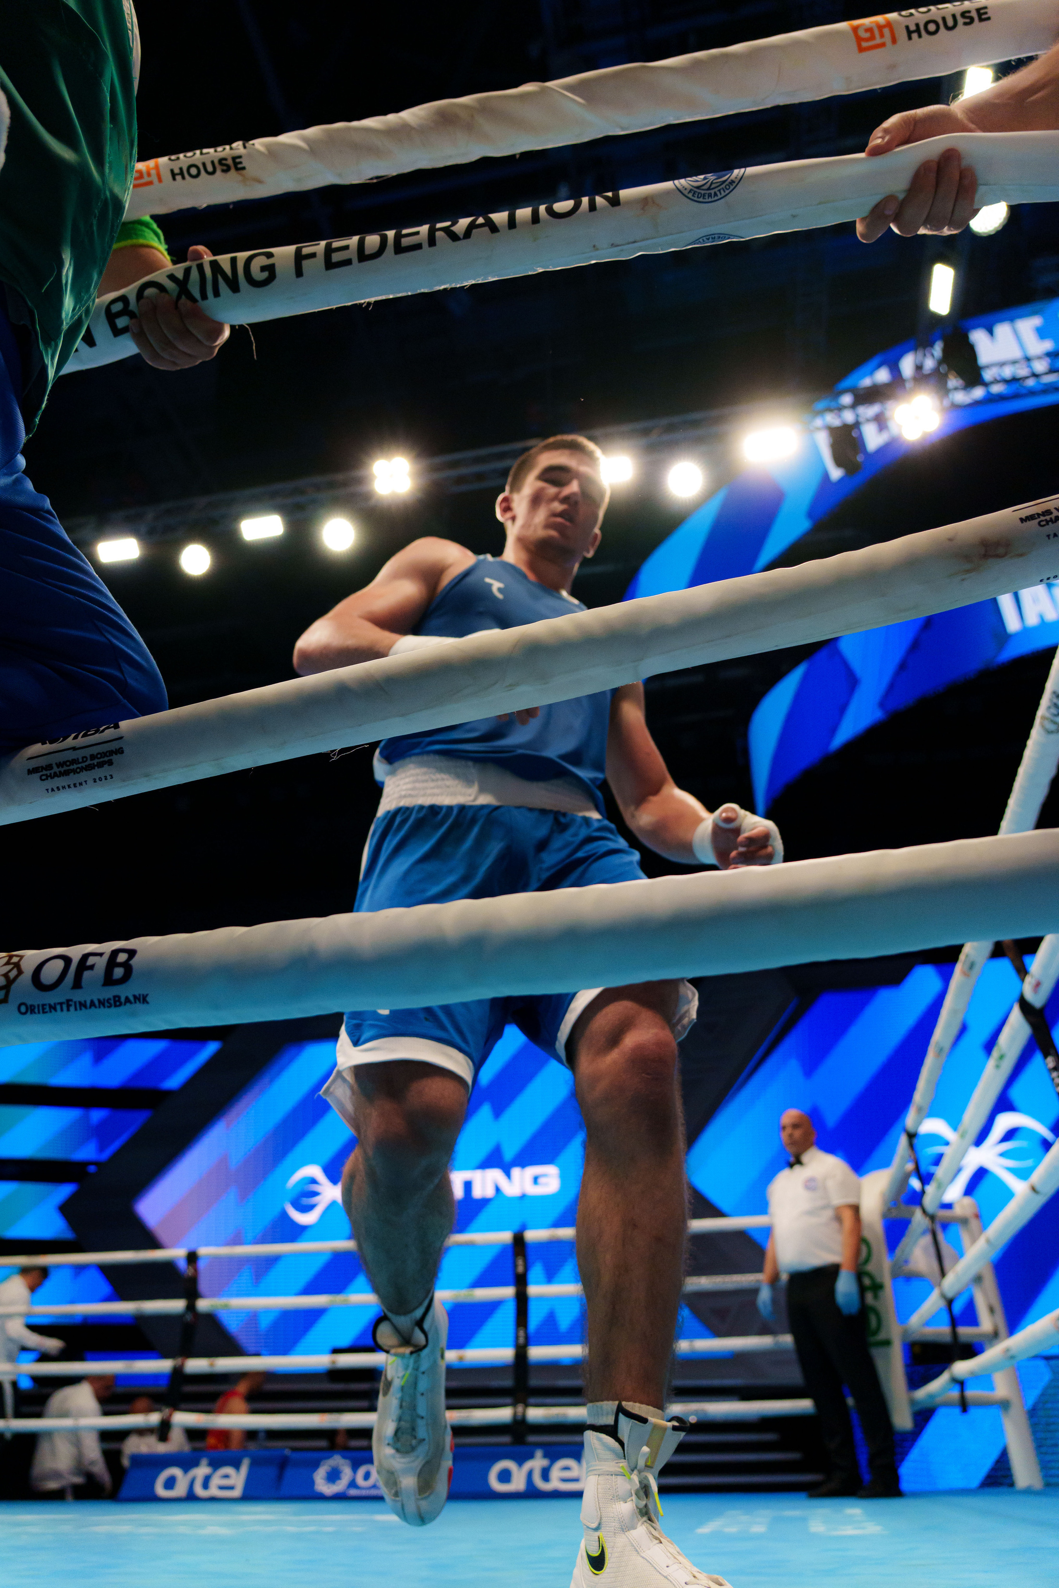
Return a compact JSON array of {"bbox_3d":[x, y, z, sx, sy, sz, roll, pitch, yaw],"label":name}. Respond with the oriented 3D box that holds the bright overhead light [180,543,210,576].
[{"bbox_3d":[-4.403,-3.137,14.136,0.370,0.380,0.370,-3,-72,3],"label":"bright overhead light"}]

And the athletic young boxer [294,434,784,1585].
[{"bbox_3d":[-0.029,0.078,1.491,0.630,1.750,0.600,7,-33,-13],"label":"athletic young boxer"}]

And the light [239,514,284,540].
[{"bbox_3d":[-3.539,-3.563,14.128,0.560,0.180,0.280,-7,-72,10],"label":"light"}]

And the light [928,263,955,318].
[{"bbox_3d":[4.331,-5.282,11.005,0.280,0.180,0.560,36,-18,30],"label":"light"}]

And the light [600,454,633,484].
[{"bbox_3d":[1.049,-4.073,13.308,0.560,0.180,0.280,-7,-72,10],"label":"light"}]

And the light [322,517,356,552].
[{"bbox_3d":[-2.455,-3.394,13.814,0.370,0.380,0.370,-3,-72,3],"label":"light"}]

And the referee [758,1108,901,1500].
[{"bbox_3d":[1.477,2.485,5.351,0.370,1.780,0.530,20,-38,-30],"label":"referee"}]

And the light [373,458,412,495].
[{"bbox_3d":[-1.798,-4.186,13.920,0.430,0.220,0.430,-3,-72,3],"label":"light"}]

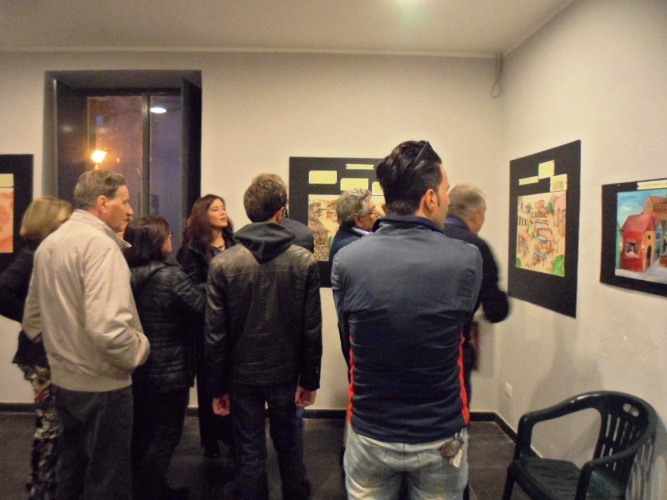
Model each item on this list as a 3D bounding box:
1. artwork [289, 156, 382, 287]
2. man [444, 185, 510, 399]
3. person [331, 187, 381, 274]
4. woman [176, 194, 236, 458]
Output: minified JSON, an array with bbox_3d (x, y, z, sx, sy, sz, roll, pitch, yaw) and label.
[{"bbox_3d":[0.136,-0.203,3.805,0.940,0.987,0.025,1,3,-1],"label":"artwork"},{"bbox_3d":[0.596,0.534,2.460,0.530,1.703,0.400,3,3,37],"label":"man"},{"bbox_3d":[0.162,0.527,2.619,0.320,1.689,0.460,-1,3,-34],"label":"person"},{"bbox_3d":[-0.816,0.484,3.259,0.440,1.684,0.310,-1,3,-34],"label":"woman"}]

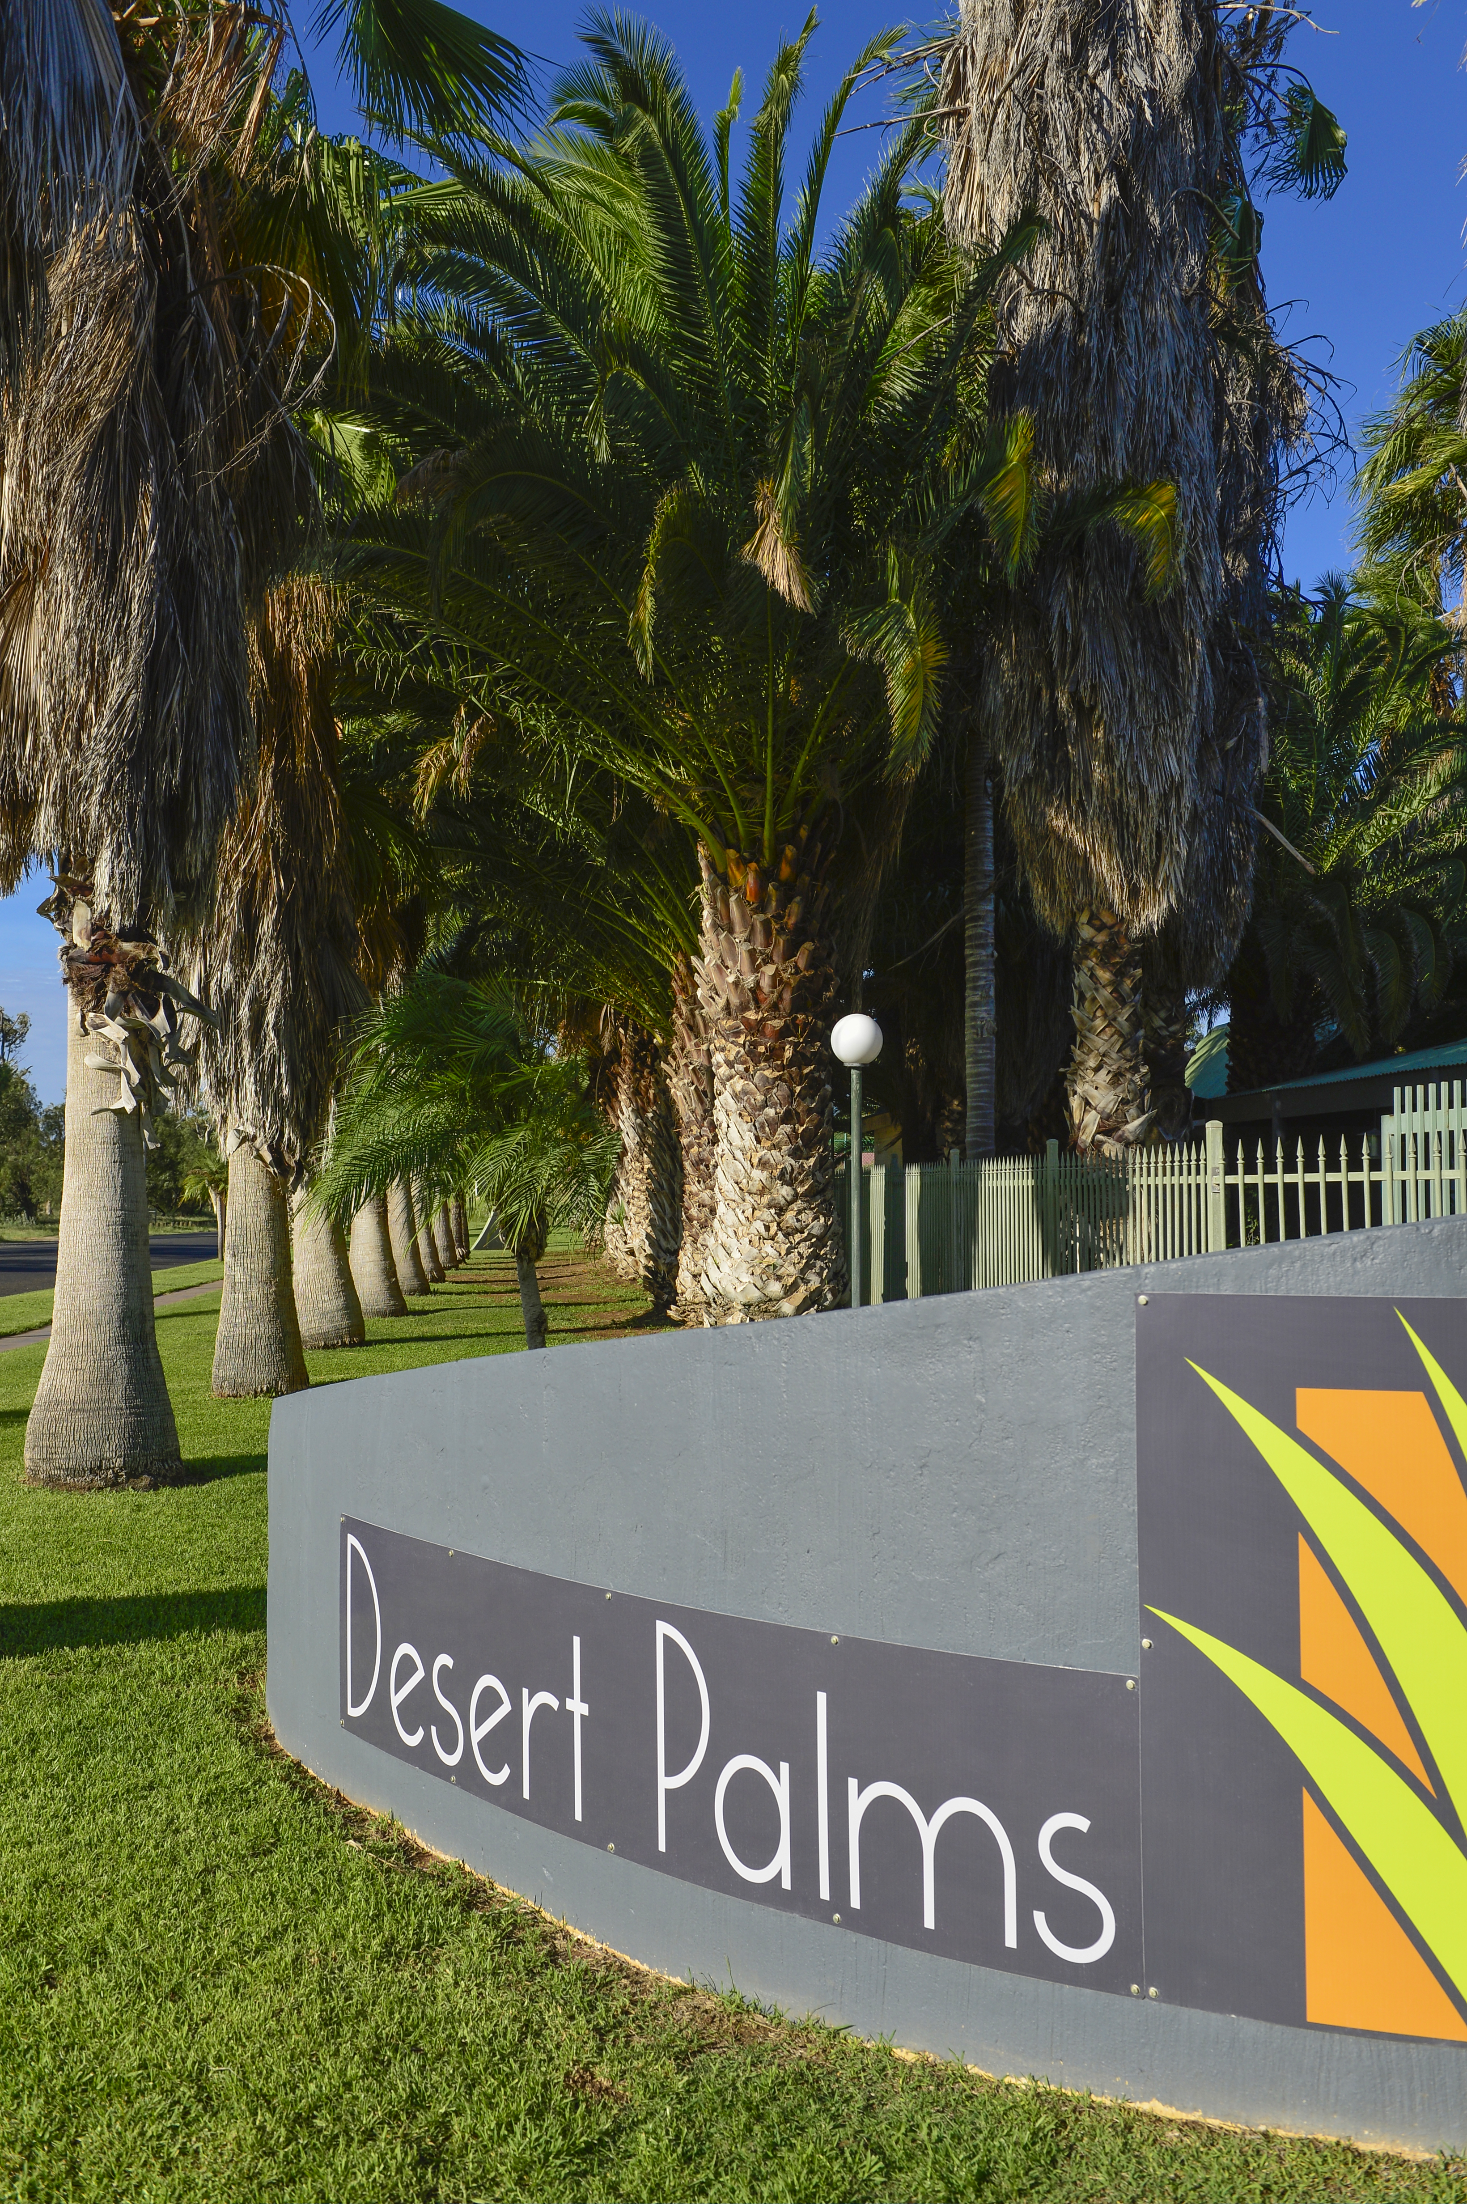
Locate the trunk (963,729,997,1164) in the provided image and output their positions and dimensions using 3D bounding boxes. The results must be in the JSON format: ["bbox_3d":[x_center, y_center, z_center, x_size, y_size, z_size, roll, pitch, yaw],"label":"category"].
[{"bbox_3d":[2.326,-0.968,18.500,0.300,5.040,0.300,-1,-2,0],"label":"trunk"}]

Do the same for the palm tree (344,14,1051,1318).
[{"bbox_3d":[-0.225,-3.511,16.500,6.200,11.240,6.000,-1,-2,0],"label":"palm tree"}]

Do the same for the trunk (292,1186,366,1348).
[{"bbox_3d":[-4.112,1.636,19.900,0.740,1.680,0.720,-1,-2,0],"label":"trunk"}]

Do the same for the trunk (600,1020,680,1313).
[{"bbox_3d":[-1.179,0.800,24.600,0.950,3.700,0.850,-1,-2,0],"label":"trunk"}]

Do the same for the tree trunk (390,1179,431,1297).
[{"bbox_3d":[-4.840,2.003,29.200,0.650,1.720,0.650,-1,-2,0],"label":"tree trunk"}]

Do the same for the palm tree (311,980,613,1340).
[{"bbox_3d":[-2.269,0.587,16.700,2.550,3.360,2.400,-1,-2,0],"label":"palm tree"}]

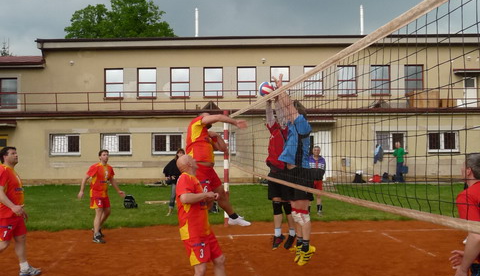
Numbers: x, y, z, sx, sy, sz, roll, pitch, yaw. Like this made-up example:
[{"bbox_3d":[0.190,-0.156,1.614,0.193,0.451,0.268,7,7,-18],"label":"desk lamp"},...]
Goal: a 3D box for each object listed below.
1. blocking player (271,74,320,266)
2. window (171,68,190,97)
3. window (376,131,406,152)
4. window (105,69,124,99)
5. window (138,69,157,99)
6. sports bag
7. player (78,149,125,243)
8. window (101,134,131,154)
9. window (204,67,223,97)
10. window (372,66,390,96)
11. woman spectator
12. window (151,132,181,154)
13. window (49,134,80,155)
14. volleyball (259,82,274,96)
[{"bbox_3d":[0.697,0.408,6.500,0.650,2.380,0.600,0,-1,-22],"label":"blocking player"},{"bbox_3d":[-3.046,-2.815,26.500,1.000,1.500,0.150,0,-1,2],"label":"window"},{"bbox_3d":[6.869,0.188,23.449,1.391,0.983,0.150,0,-2,1],"label":"window"},{"bbox_3d":[-6.426,-2.786,26.541,0.989,1.553,0.150,0,-2,1],"label":"window"},{"bbox_3d":[-4.736,-2.803,26.504,0.983,1.561,0.150,0,-2,1],"label":"window"},{"bbox_3d":[-3.300,1.923,15.600,0.410,0.410,0.280,0,-2,-14],"label":"sports bag"},{"bbox_3d":[-2.729,1.133,10.200,0.620,1.800,0.720,-2,-2,38],"label":"player"},{"bbox_3d":[-5.614,0.307,23.400,1.380,0.950,0.150,0,-1,2],"label":"window"},{"bbox_3d":[-1.354,-2.825,26.450,1.000,1.500,0.150,0,-1,2],"label":"window"},{"bbox_3d":[7.110,-2.920,26.244,0.989,1.531,0.150,0,-2,1],"label":"window"},{"bbox_3d":[-1.670,1.105,13.000,0.650,1.670,0.600,0,-1,11],"label":"woman spectator"},{"bbox_3d":[-3.256,0.271,23.350,1.380,0.970,0.150,0,-1,2],"label":"window"},{"bbox_3d":[-8.014,0.317,23.776,1.396,0.974,0.150,0,-2,1],"label":"window"},{"bbox_3d":[0.362,-0.653,7.000,0.210,0.210,0.210,0,-1,0],"label":"volleyball"}]

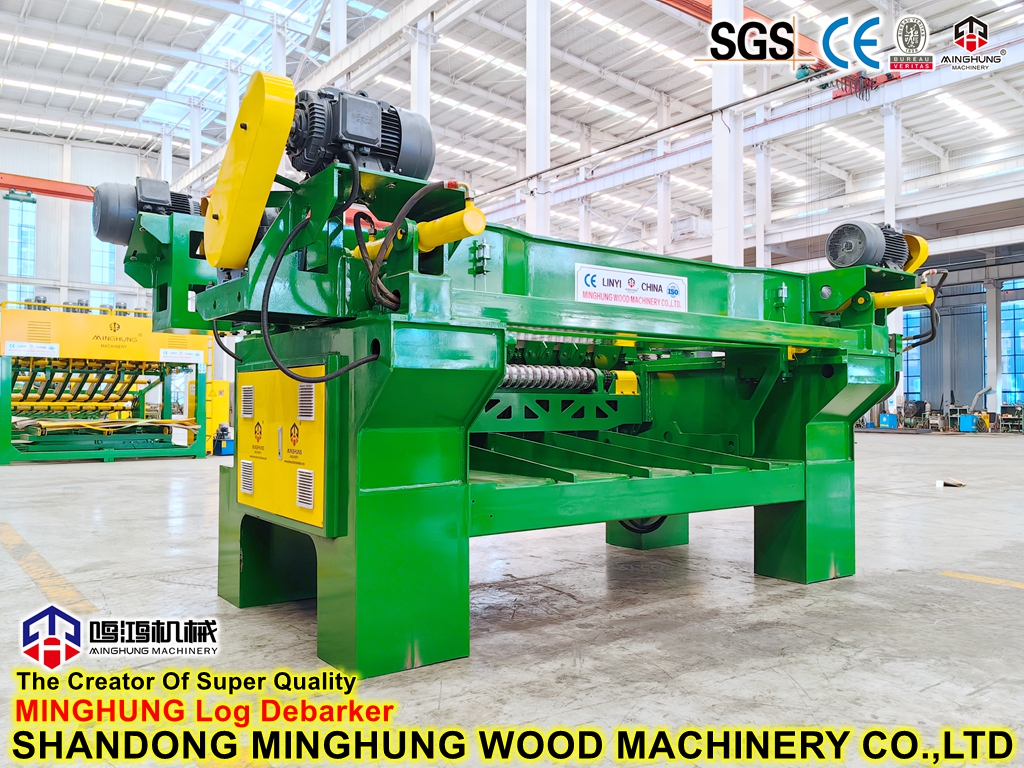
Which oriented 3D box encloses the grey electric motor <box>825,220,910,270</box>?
[{"bbox_3d":[2.071,-0.780,4.681,0.480,0.302,0.336,1,-2,-36],"label":"grey electric motor"}]

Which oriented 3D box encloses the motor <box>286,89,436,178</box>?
[{"bbox_3d":[-0.529,-0.834,2.719,0.475,0.302,0.336,1,-2,-36],"label":"motor"}]

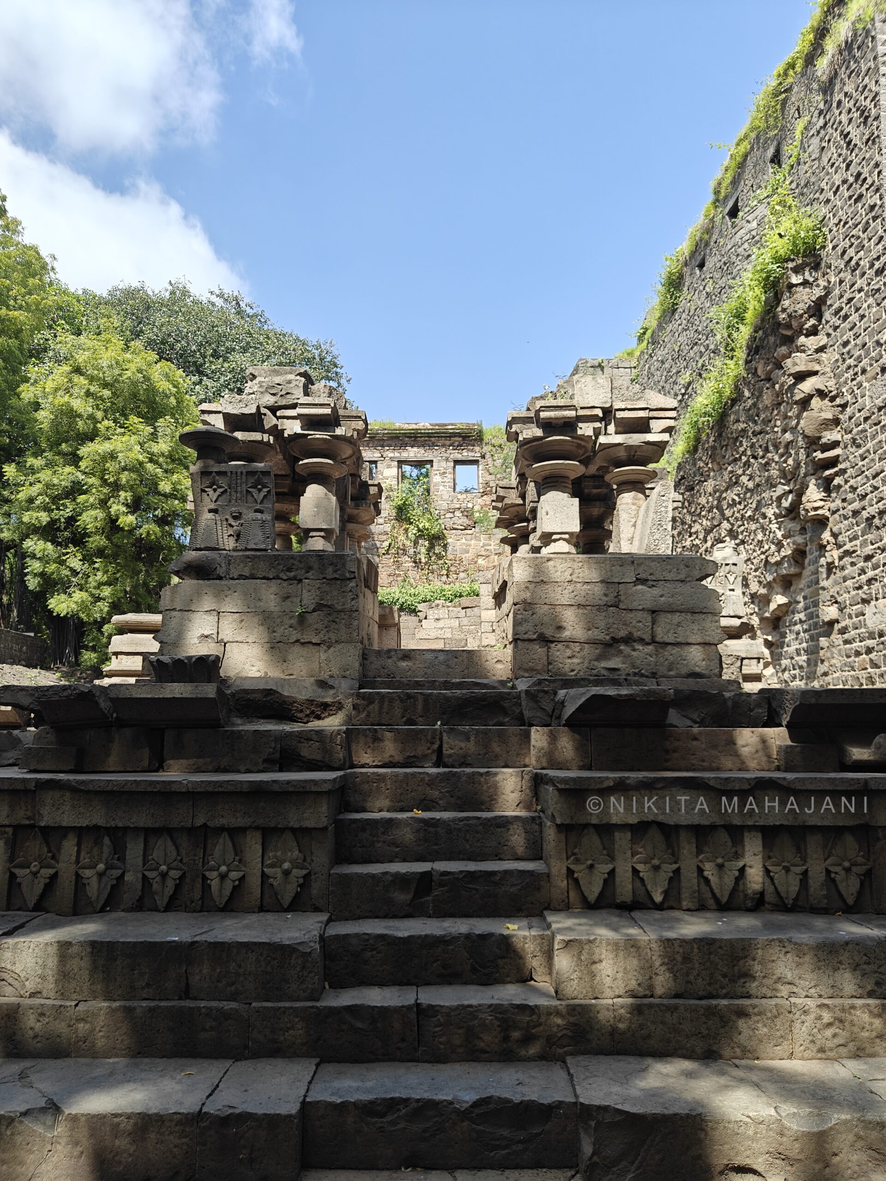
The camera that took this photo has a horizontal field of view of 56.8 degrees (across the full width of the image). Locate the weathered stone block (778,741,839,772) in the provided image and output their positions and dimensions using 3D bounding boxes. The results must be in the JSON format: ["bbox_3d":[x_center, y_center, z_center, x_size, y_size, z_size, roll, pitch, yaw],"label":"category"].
[{"bbox_3d":[1.917,0.887,4.416,0.319,0.148,0.250,0,-5,0],"label":"weathered stone block"}]

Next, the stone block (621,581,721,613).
[{"bbox_3d":[1.422,0.060,5.309,0.630,0.186,0.360,0,-5,0],"label":"stone block"}]

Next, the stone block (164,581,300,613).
[{"bbox_3d":[-1.318,0.054,5.309,0.873,0.197,0.360,0,-5,0],"label":"stone block"}]

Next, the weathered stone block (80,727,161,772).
[{"bbox_3d":[-1.733,0.858,4.504,0.375,0.232,0.320,0,-5,1],"label":"weathered stone block"}]

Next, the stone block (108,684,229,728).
[{"bbox_3d":[-1.459,0.613,4.480,0.574,0.221,0.380,0,-5,1],"label":"stone block"}]

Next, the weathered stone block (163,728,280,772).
[{"bbox_3d":[-1.170,0.860,4.494,0.615,0.226,0.320,0,-5,0],"label":"weathered stone block"}]

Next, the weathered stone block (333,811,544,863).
[{"bbox_3d":[-0.020,1.249,4.179,1.009,0.214,0.294,0,-7,0],"label":"weathered stone block"}]

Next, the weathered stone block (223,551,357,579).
[{"bbox_3d":[-0.944,-0.134,5.337,0.817,0.166,0.420,0,-5,1],"label":"weathered stone block"}]

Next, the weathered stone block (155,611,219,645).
[{"bbox_3d":[-1.589,0.246,5.296,0.390,0.201,0.380,0,-5,1],"label":"weathered stone block"}]

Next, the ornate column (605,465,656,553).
[{"bbox_3d":[1.330,-0.521,5.782,0.361,0.706,0.361,0,-7,0],"label":"ornate column"}]

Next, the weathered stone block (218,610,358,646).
[{"bbox_3d":[-0.985,0.262,5.407,0.888,0.212,0.378,0,-7,0],"label":"weathered stone block"}]

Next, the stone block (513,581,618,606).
[{"bbox_3d":[0.767,0.039,5.293,0.649,0.147,0.420,0,-5,1],"label":"stone block"}]

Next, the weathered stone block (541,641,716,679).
[{"bbox_3d":[1.196,0.462,5.309,1.092,0.225,0.360,0,-5,0],"label":"weathered stone block"}]

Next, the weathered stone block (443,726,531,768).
[{"bbox_3d":[0.243,0.875,4.639,0.480,0.215,0.300,0,-5,1],"label":"weathered stone block"}]

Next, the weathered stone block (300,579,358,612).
[{"bbox_3d":[-0.707,0.049,5.309,0.350,0.197,0.360,0,-5,0],"label":"weathered stone block"}]

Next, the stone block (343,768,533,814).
[{"bbox_3d":[-0.024,1.044,4.341,0.971,0.222,0.320,0,-5,0],"label":"stone block"}]

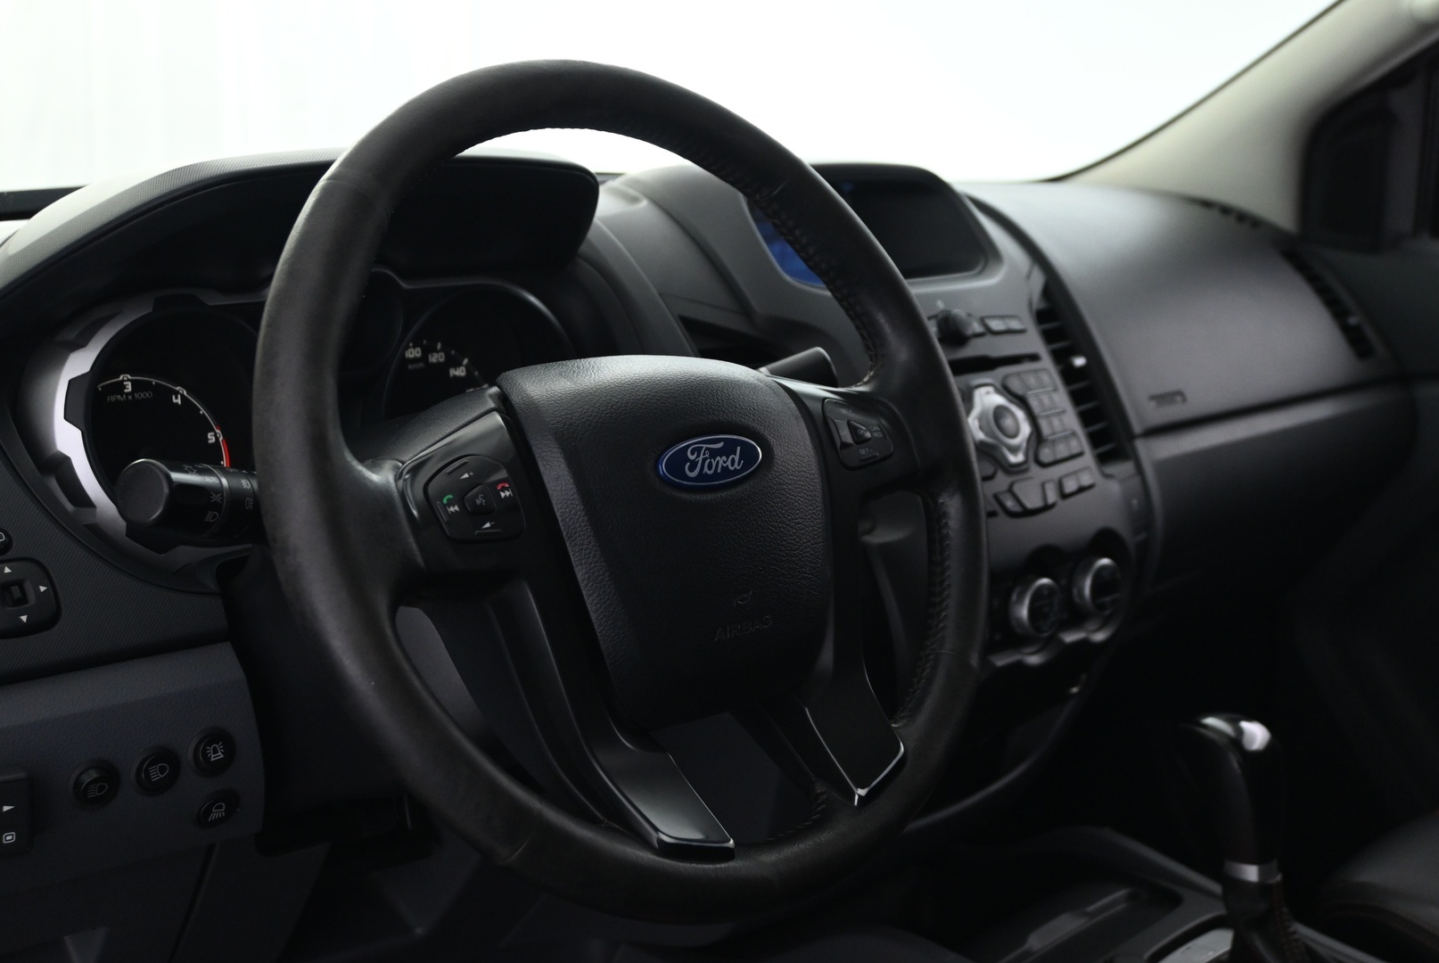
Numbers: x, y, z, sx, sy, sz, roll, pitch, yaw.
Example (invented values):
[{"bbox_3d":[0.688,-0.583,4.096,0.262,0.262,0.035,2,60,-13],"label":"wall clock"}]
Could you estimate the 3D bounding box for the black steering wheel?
[{"bbox_3d":[-0.033,0.001,0.733,0.383,0.383,0.100,-10,-9,-42],"label":"black steering wheel"}]

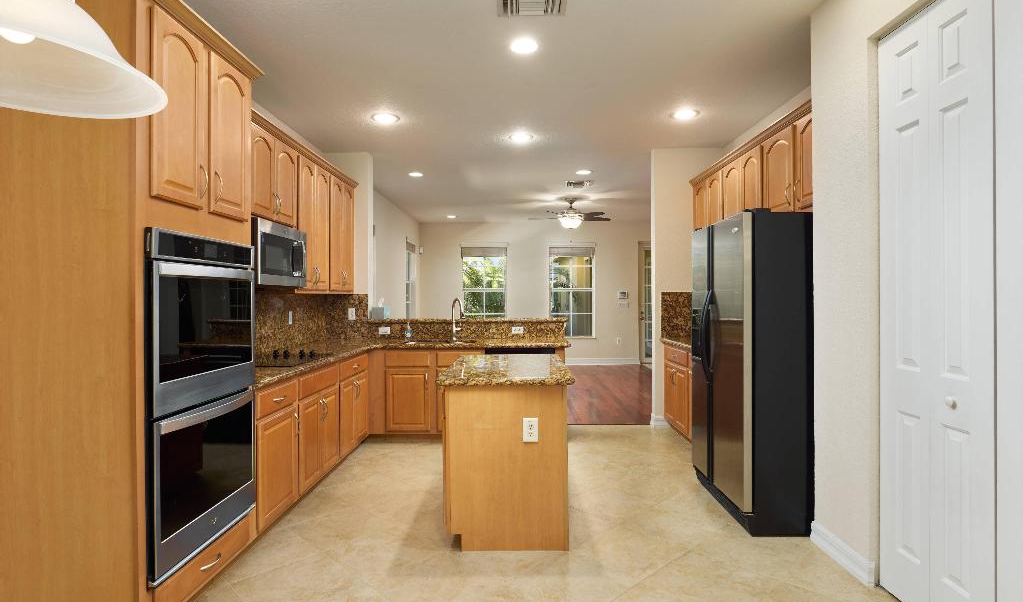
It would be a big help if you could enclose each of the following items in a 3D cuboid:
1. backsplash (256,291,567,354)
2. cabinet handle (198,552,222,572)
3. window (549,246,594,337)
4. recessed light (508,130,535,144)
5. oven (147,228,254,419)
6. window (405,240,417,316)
[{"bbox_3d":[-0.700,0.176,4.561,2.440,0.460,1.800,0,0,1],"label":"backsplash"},{"bbox_3d":[-1.268,1.113,2.267,0.032,0.018,0.133,0,0,1],"label":"cabinet handle"},{"bbox_3d":[1.210,-0.180,10.669,0.920,1.840,0.120,0,0,0],"label":"window"},{"bbox_3d":[0.089,-1.506,4.961,0.210,0.040,0.210,0,0,1],"label":"recessed light"},{"bbox_3d":[-1.569,0.084,2.323,0.600,0.702,0.749,0,0,1],"label":"oven"},{"bbox_3d":[-1.879,-0.190,9.774,0.110,1.800,0.900,0,0,1],"label":"window"}]

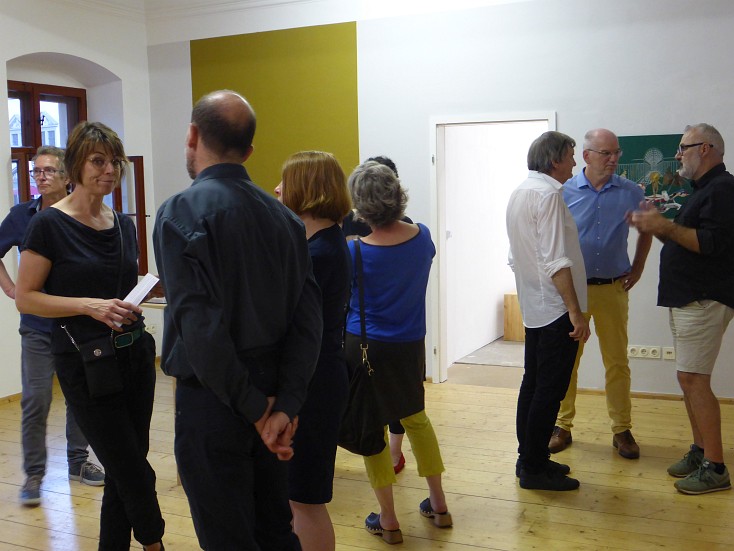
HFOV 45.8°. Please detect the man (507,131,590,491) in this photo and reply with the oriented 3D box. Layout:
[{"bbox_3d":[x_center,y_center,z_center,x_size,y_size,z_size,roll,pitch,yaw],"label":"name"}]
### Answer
[{"bbox_3d":[0.910,0.168,4.343,0.400,1.760,0.500,-2,5,-14],"label":"man"}]

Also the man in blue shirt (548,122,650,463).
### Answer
[{"bbox_3d":[1.269,0.095,4.864,0.580,1.800,0.380,-1,5,6],"label":"man in blue shirt"}]

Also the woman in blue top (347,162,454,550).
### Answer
[{"bbox_3d":[0.117,0.313,3.777,0.510,1.600,0.400,-3,5,-19],"label":"woman in blue top"}]

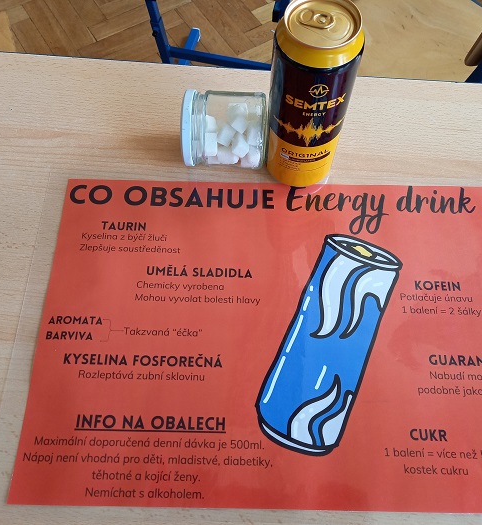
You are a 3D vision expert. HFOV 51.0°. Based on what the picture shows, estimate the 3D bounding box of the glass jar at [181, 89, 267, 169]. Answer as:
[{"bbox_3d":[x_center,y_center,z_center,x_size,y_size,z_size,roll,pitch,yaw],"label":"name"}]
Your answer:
[{"bbox_3d":[-0.014,-0.125,0.479,0.076,0.070,0.070,2,65,1],"label":"glass jar"}]

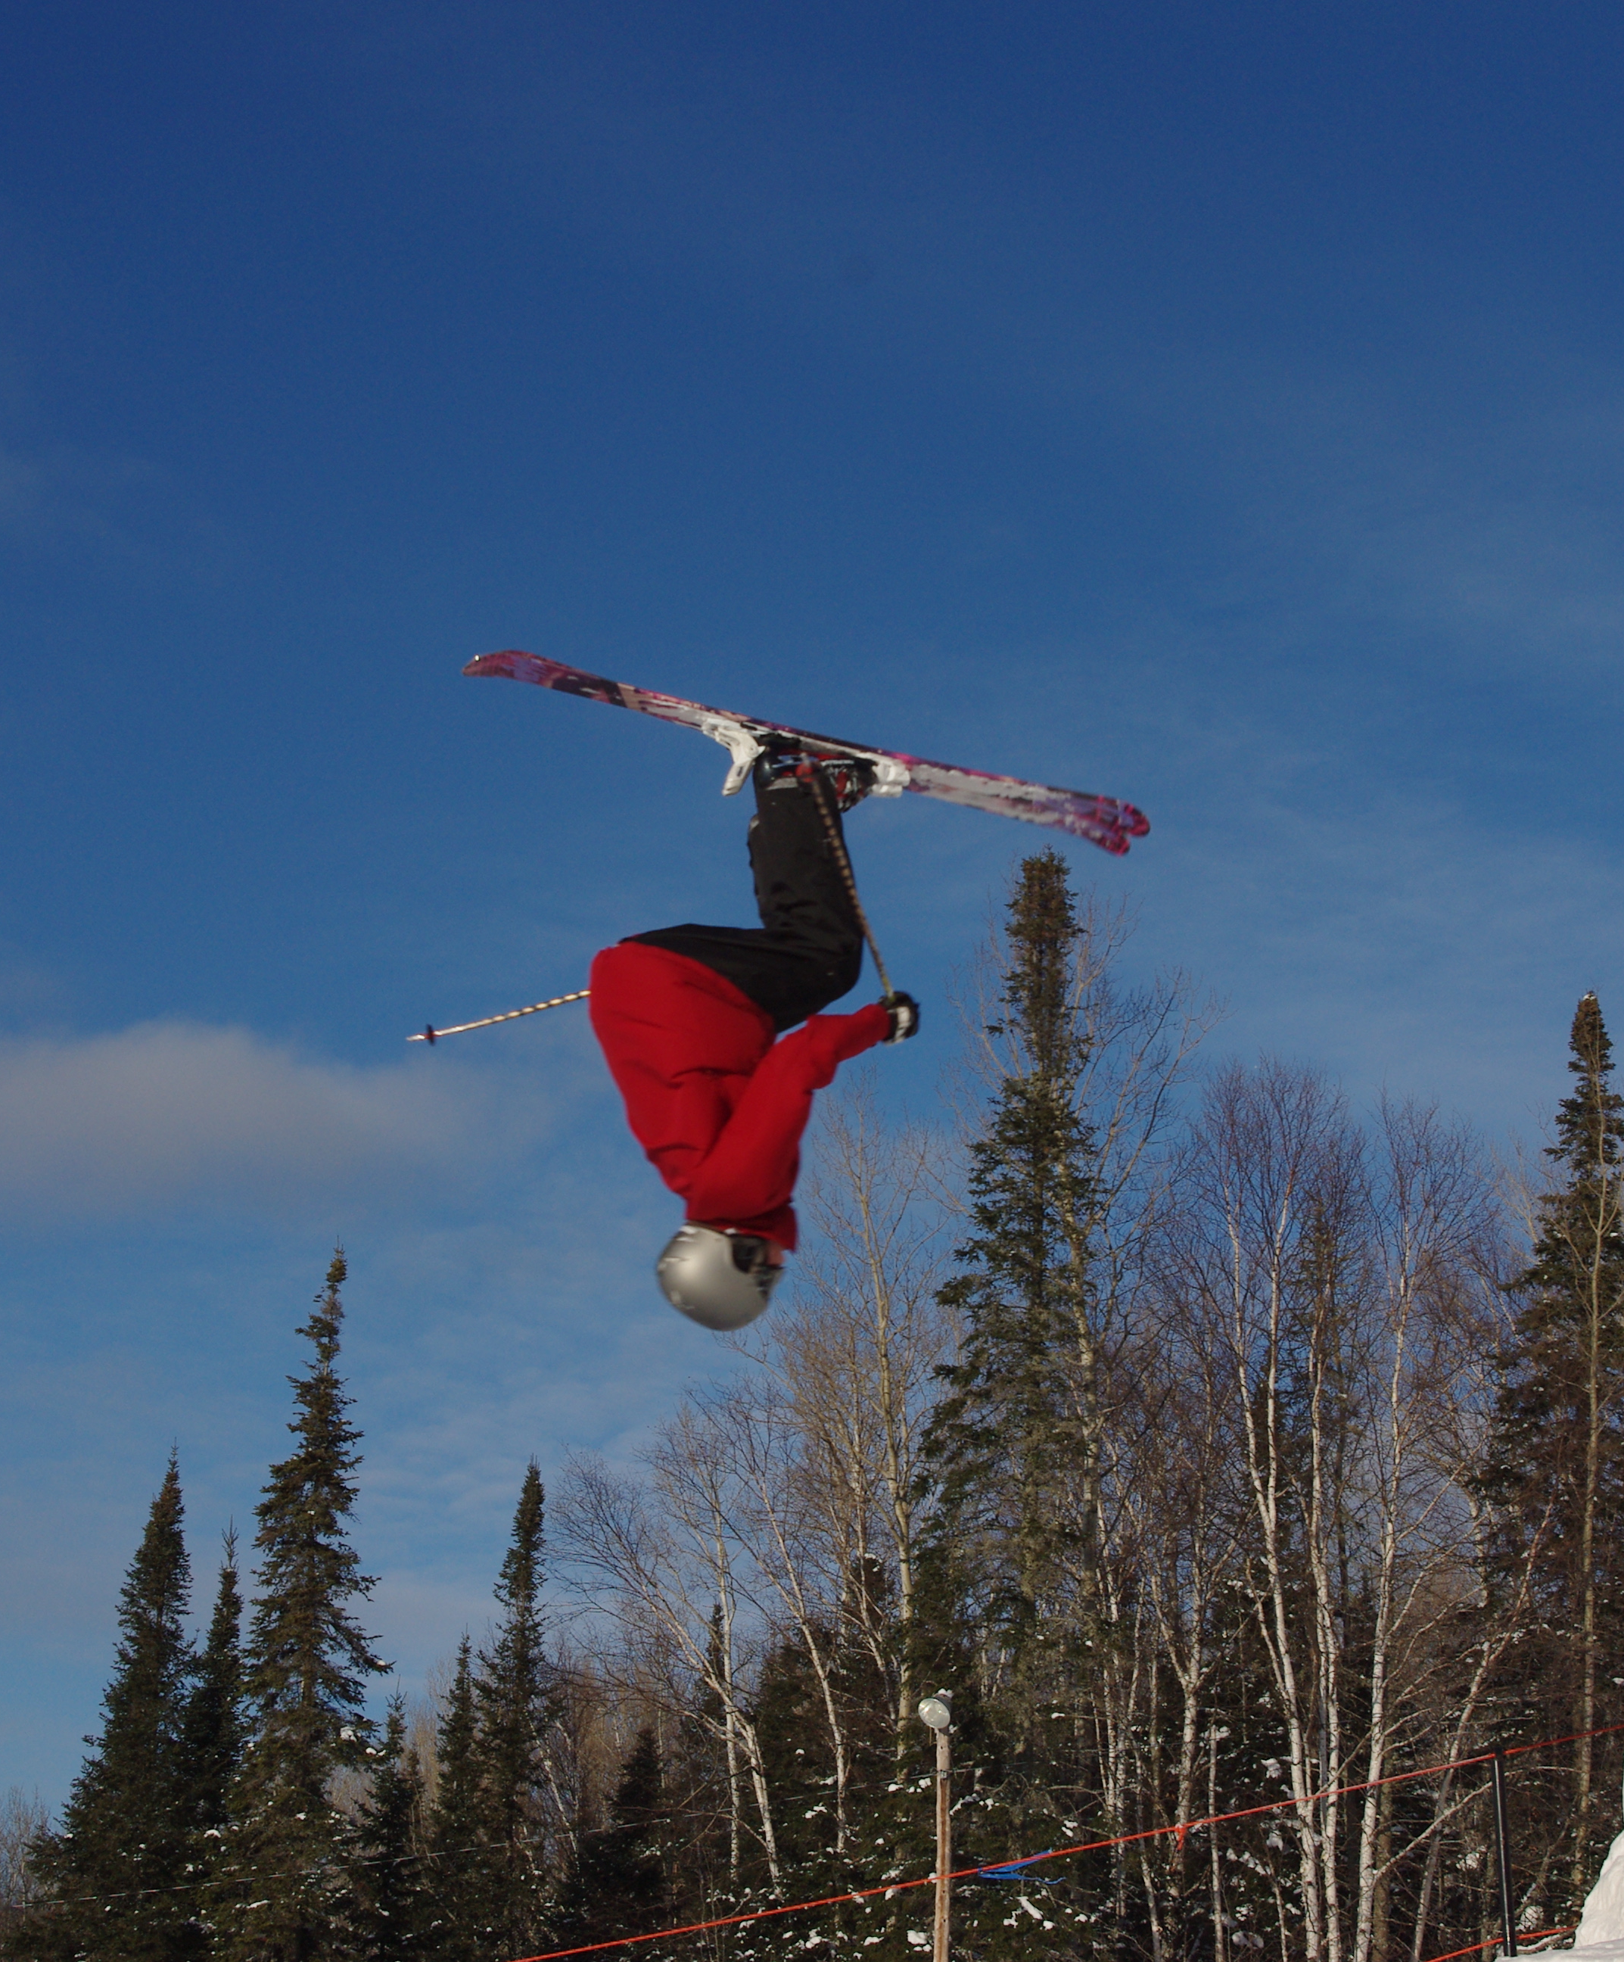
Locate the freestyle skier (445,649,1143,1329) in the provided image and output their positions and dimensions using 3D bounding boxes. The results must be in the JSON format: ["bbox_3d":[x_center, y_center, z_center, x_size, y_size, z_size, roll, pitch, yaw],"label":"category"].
[{"bbox_3d":[-0.173,0.085,8.700,1.660,1.420,0.720,15,0,0],"label":"freestyle skier"}]

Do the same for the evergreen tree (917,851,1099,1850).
[{"bbox_3d":[2.267,4.372,41.000,2.400,12.000,2.400,1,-13,0],"label":"evergreen tree"}]

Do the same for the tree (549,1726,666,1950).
[{"bbox_3d":[-2.339,10.966,47.000,1.720,3.210,1.720,1,-13,0],"label":"tree"}]

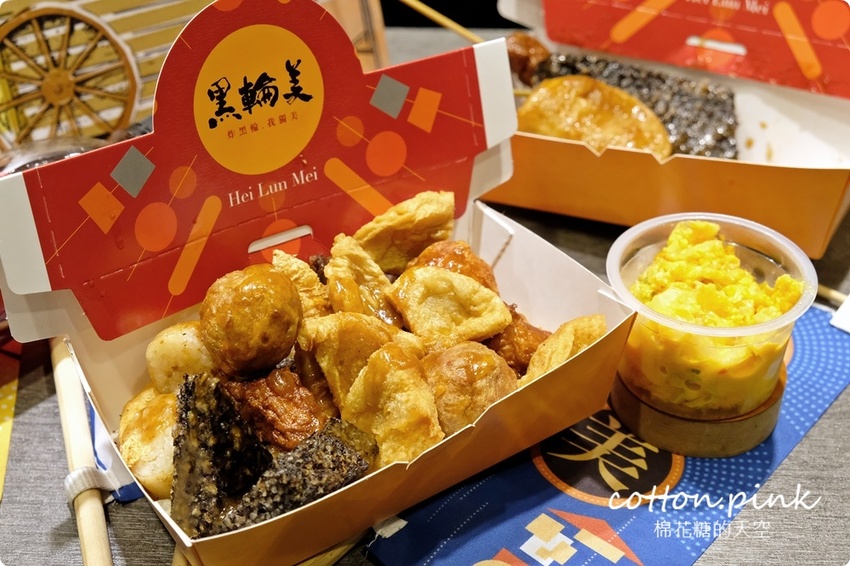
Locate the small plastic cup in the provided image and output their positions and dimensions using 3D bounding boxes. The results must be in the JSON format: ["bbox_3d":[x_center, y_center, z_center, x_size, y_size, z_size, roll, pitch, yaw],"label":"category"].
[{"bbox_3d":[0.110,0.015,0.460,0.079,0.049,0.079,-1,37,0],"label":"small plastic cup"}]

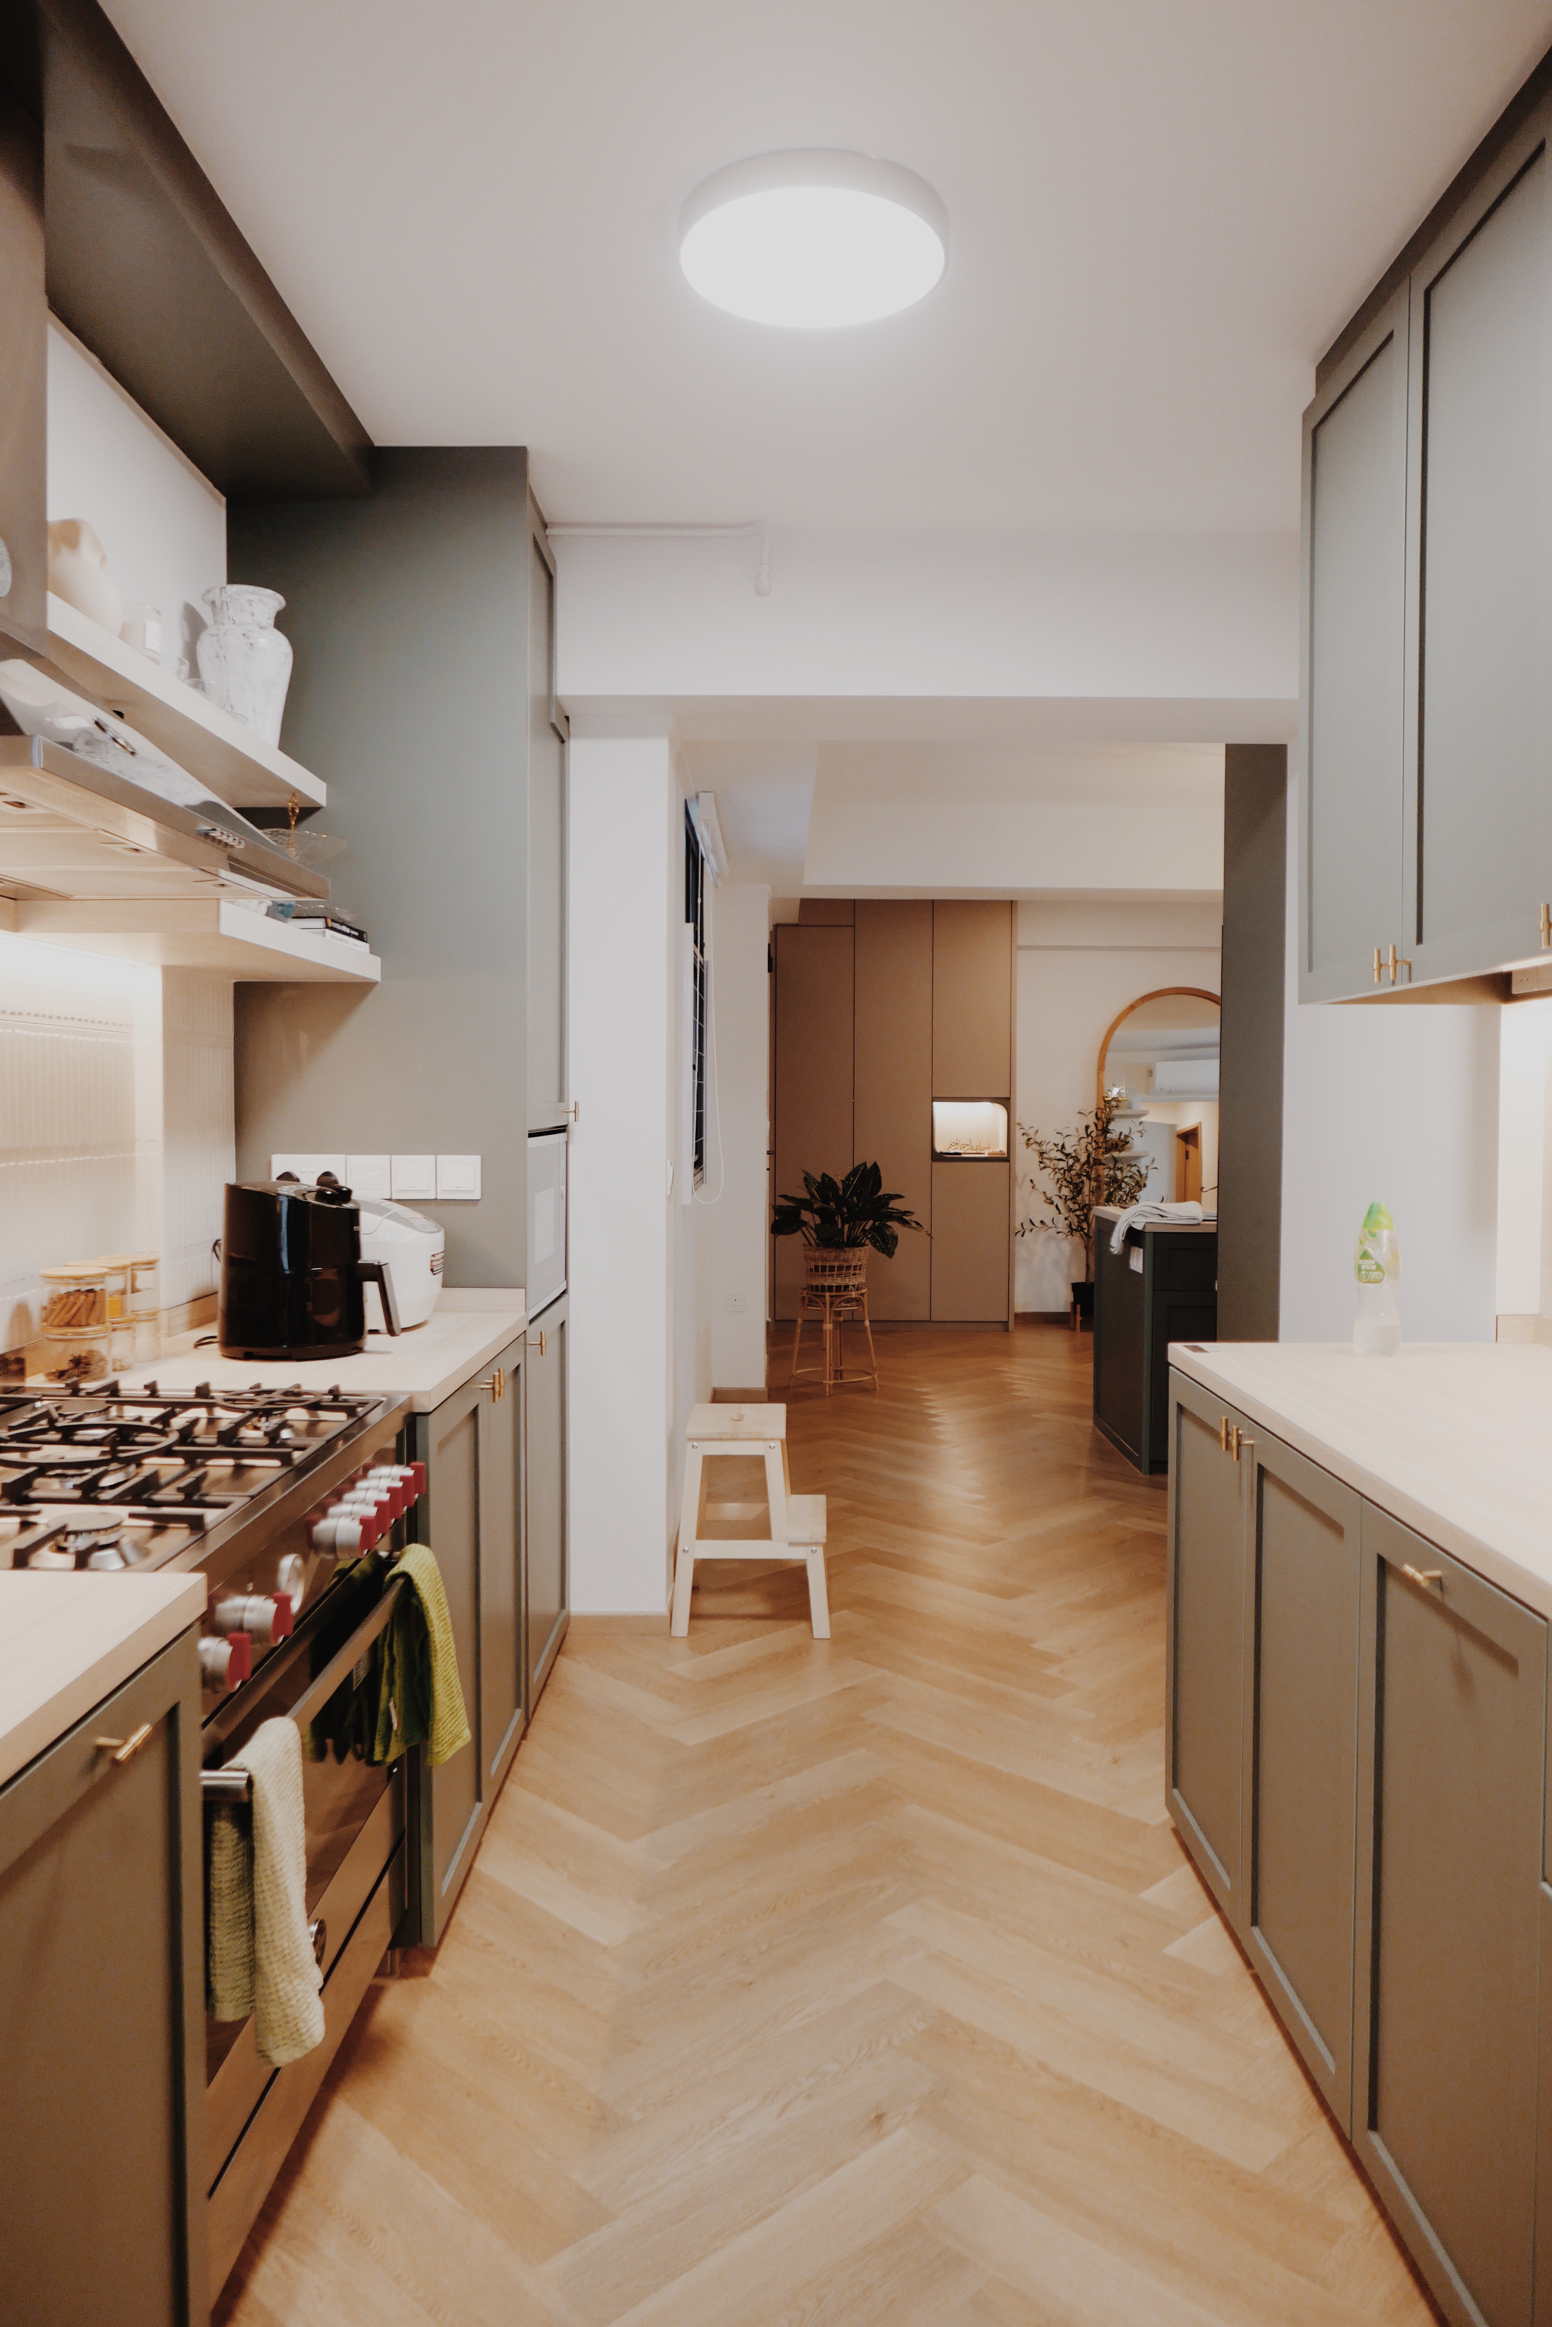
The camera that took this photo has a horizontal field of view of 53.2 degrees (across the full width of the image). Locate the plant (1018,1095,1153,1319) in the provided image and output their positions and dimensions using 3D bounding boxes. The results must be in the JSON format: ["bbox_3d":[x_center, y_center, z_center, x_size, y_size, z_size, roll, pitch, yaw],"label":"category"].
[{"bbox_3d":[1.786,0.288,8.912,0.780,1.360,0.650,0,2,0],"label":"plant"}]

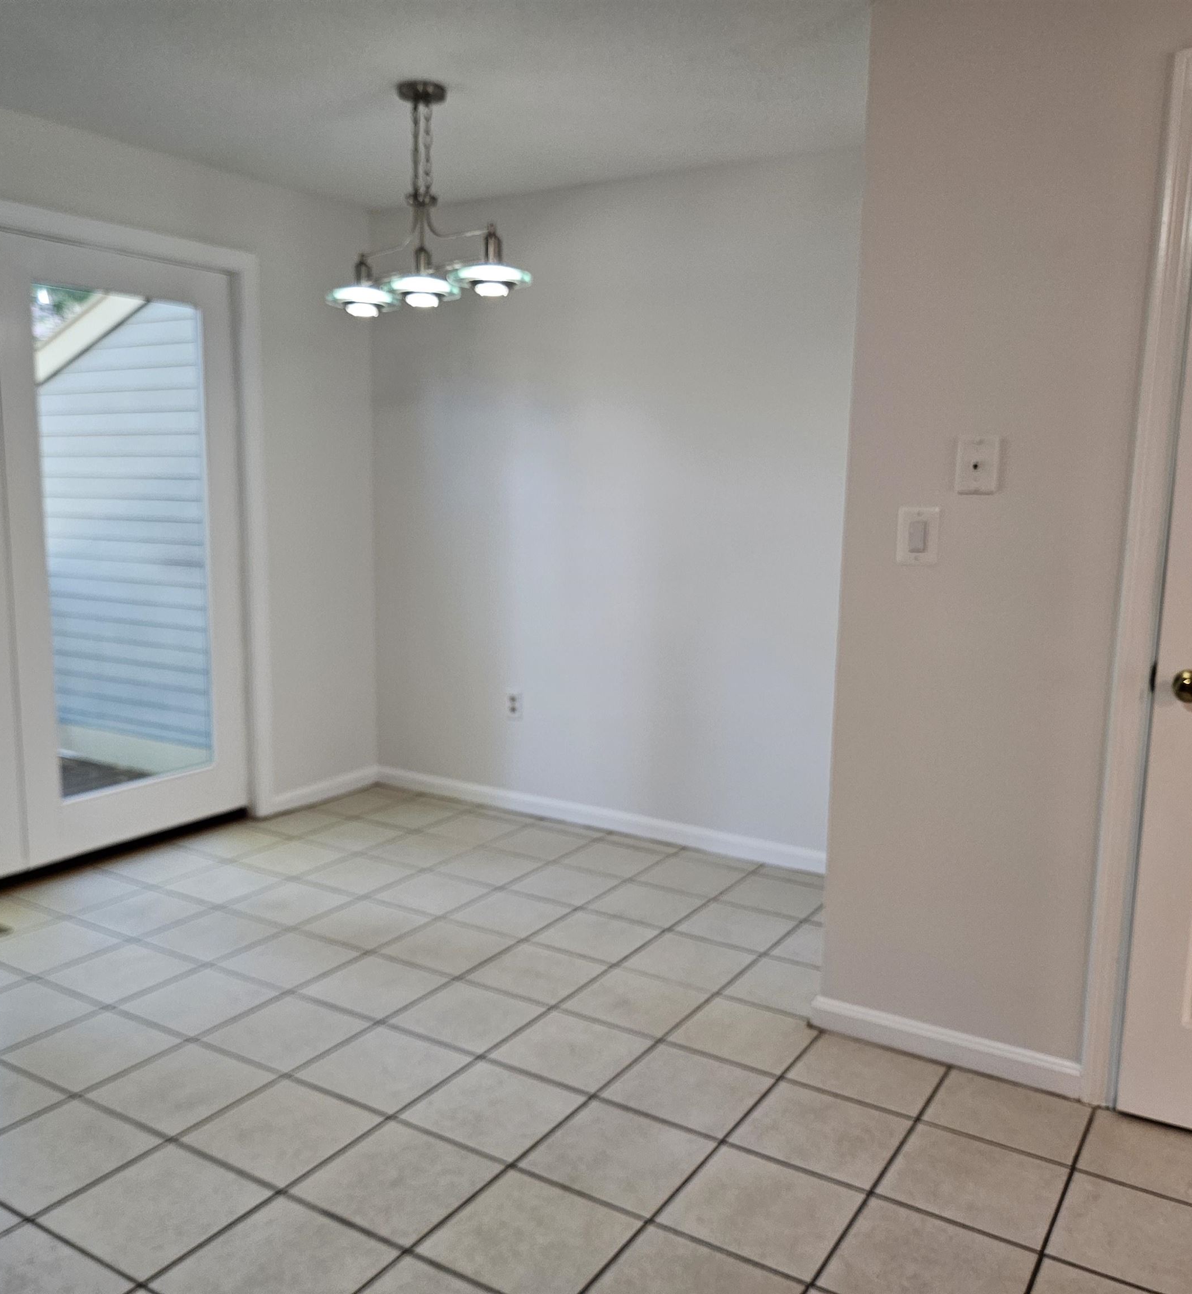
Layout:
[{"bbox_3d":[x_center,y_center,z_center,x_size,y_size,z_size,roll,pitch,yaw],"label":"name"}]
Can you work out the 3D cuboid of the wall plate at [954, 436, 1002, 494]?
[{"bbox_3d":[0.809,-0.387,2.433,0.080,0.118,0.014,6,9,31],"label":"wall plate"}]

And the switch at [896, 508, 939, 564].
[{"bbox_3d":[0.705,-0.243,2.517,0.083,0.124,0.012,6,9,31],"label":"switch"}]

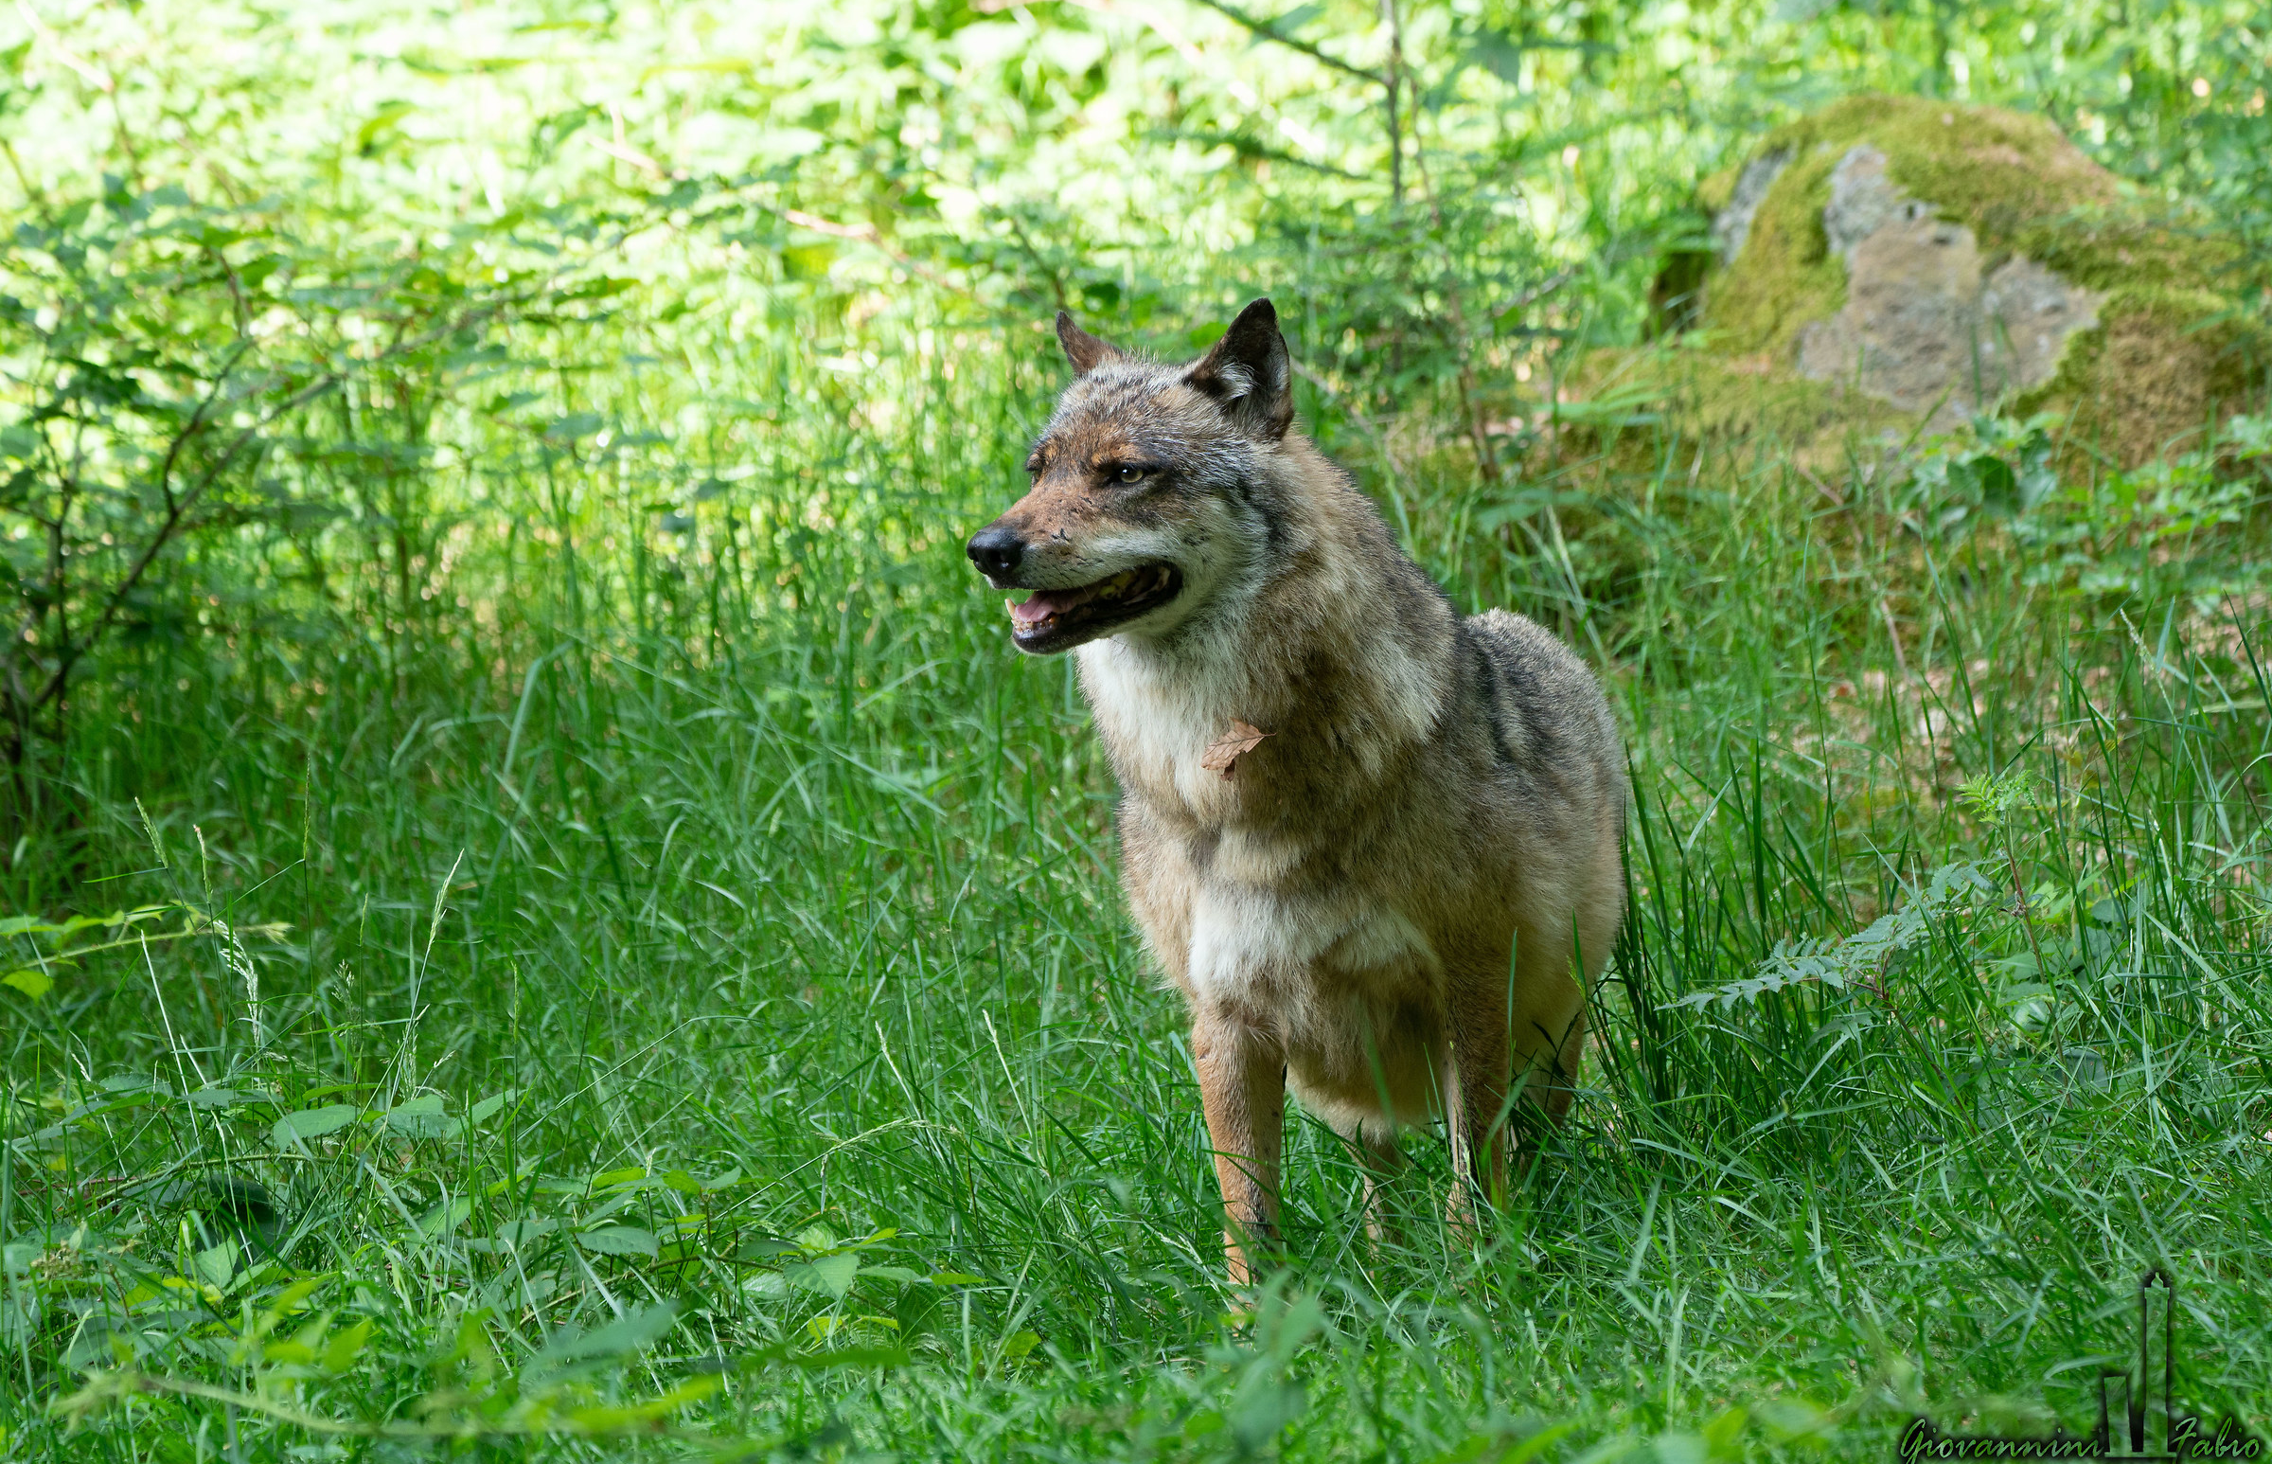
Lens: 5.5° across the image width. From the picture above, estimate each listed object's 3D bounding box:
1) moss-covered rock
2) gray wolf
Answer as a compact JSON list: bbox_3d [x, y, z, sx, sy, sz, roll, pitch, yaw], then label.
[{"bbox_3d":[0.881,-0.472,26.200,0.760,0.450,0.600,0,5,0],"label":"moss-covered rock"},{"bbox_3d":[0.182,0.047,21.600,0.410,0.930,1.100,1,5,16],"label":"gray wolf"}]

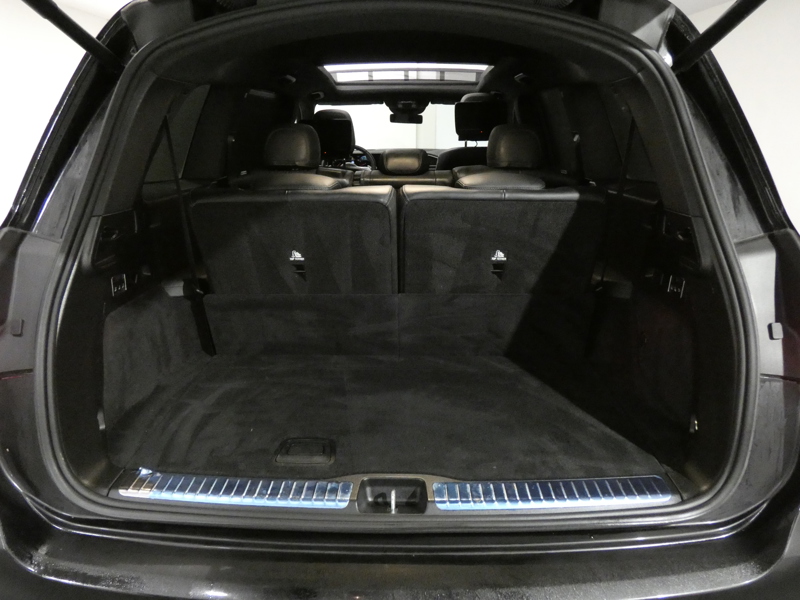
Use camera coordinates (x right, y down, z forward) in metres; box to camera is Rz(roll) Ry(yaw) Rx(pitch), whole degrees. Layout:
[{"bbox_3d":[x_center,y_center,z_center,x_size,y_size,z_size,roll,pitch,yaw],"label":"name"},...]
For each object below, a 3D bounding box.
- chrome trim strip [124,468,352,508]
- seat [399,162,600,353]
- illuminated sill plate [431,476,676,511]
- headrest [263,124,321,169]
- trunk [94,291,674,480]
[{"bbox_3d":[-0.303,0.353,1.033,0.430,0.020,0.068,1,20,4],"label":"chrome trim strip"},{"bbox_3d":[0.250,-0.093,1.539,0.510,0.480,0.240,0,20,1],"label":"seat"},{"bbox_3d":[0.283,0.357,1.025,0.440,0.020,0.068,-1,20,-2],"label":"illuminated sill plate"},{"bbox_3d":[-0.417,-0.595,2.150,0.215,0.175,0.110,0,20,1],"label":"headrest"},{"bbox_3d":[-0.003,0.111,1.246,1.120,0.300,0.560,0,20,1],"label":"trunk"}]

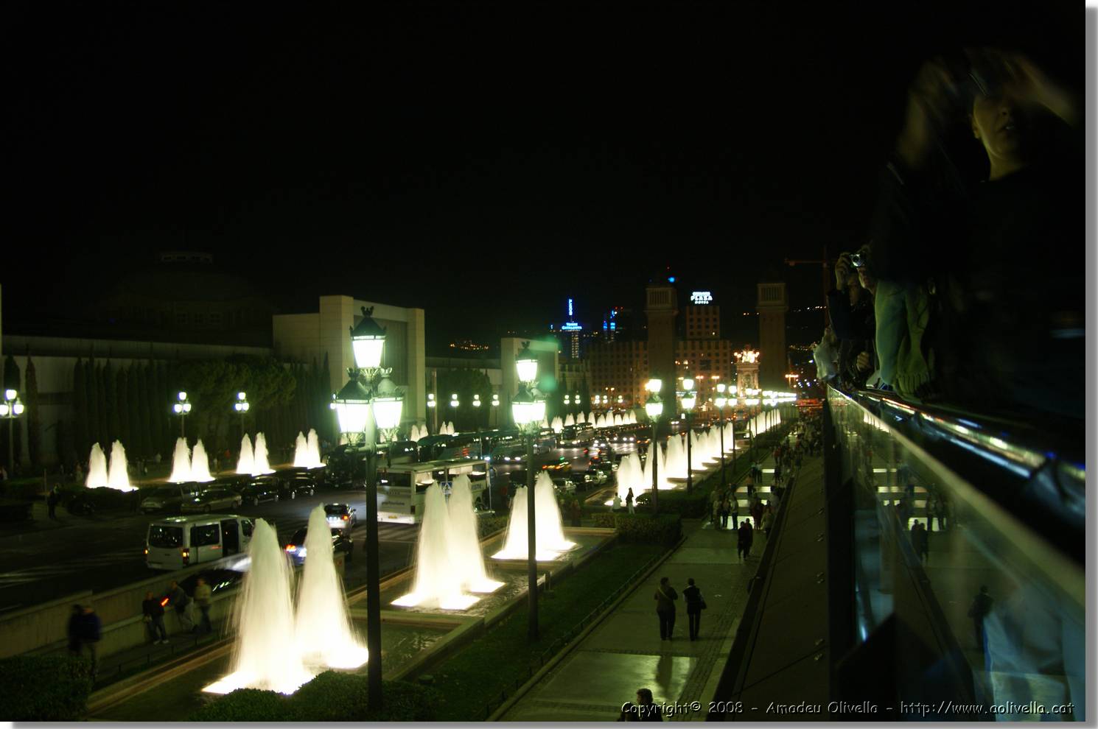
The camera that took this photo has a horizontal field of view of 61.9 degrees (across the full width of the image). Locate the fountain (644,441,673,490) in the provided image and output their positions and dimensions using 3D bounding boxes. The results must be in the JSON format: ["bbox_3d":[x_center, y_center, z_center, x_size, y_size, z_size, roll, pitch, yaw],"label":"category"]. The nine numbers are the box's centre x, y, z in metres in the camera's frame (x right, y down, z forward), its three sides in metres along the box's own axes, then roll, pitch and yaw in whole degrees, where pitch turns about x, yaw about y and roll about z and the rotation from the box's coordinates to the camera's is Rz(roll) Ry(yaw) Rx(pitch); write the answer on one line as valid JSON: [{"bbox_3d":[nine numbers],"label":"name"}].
[{"bbox_3d":[7.770,7.129,65.000,2.000,3.500,2.800,-1,-1,17],"label":"fountain"}]

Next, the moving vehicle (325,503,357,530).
[{"bbox_3d":[-10.729,7.781,46.800,1.770,1.460,4.300,-1,-1,-1],"label":"moving vehicle"}]

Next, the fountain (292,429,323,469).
[{"bbox_3d":[-25.770,9.020,98.290,1.700,3.950,4.000,-1,-1,16],"label":"fountain"}]

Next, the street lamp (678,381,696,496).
[{"bbox_3d":[8.079,4.388,53.300,0.620,8.000,1.800,-1,-1,17],"label":"street lamp"}]

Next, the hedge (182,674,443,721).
[{"bbox_3d":[-4.174,6.353,16.415,4.200,1.100,2.000,-2,-2,16],"label":"hedge"}]

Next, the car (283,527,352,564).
[{"bbox_3d":[-9.289,7.279,37.443,1.730,1.450,4.000,-1,-1,5],"label":"car"}]

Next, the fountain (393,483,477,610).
[{"bbox_3d":[-3.547,5.589,28.872,2.200,3.750,1.800,-1,-1,16],"label":"fountain"}]

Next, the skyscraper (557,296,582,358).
[{"bbox_3d":[25.015,-22.906,1070.000,28.000,106.000,26.000,-1,-2,8],"label":"skyscraper"}]

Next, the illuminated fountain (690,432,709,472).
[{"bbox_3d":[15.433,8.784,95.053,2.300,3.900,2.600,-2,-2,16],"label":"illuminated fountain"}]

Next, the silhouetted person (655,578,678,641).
[{"bbox_3d":[3.102,6.518,24.464,0.600,1.690,0.380,-1,-1,16],"label":"silhouetted person"}]

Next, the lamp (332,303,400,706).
[{"bbox_3d":[-2.991,3.002,15.574,0.540,8.006,1.600,-1,-1,16],"label":"lamp"}]

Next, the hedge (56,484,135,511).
[{"bbox_3d":[-29.967,8.667,60.518,4.600,1.300,2.300,-2,-2,16],"label":"hedge"}]

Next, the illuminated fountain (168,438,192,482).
[{"bbox_3d":[-32.661,8.360,81.051,1.900,3.800,2.000,-2,-2,16],"label":"illuminated fountain"}]

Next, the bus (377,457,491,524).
[{"bbox_3d":[-8.028,8.820,65.146,2.550,3.500,12.600,-2,-2,16],"label":"bus"}]

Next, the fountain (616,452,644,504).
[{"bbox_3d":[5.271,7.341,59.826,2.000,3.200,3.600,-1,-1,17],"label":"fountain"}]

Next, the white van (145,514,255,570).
[{"bbox_3d":[-14.238,7.250,38.307,1.930,2.050,4.950,-1,-2,16],"label":"white van"}]

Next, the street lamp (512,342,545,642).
[{"bbox_3d":[-0.453,3.406,24.511,0.540,8.006,1.600,-1,-1,16],"label":"street lamp"}]

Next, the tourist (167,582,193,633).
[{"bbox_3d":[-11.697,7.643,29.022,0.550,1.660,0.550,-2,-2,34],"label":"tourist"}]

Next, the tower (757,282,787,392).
[{"bbox_3d":[67.823,-7.262,278.000,8.400,47.500,8.400,-1,-2,16],"label":"tower"}]

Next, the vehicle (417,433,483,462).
[{"bbox_3d":[-9.925,8.976,93.943,2.550,3.500,12.000,-2,-3,16],"label":"vehicle"}]

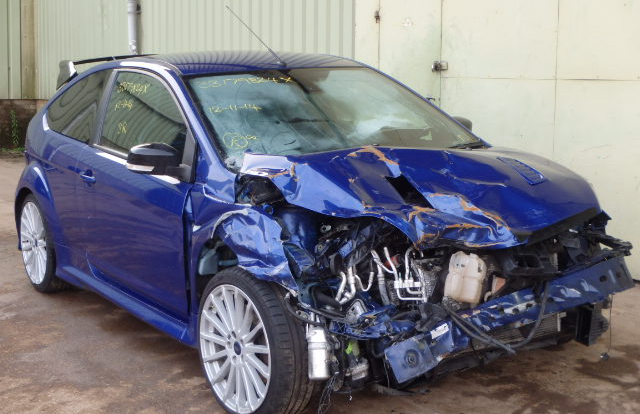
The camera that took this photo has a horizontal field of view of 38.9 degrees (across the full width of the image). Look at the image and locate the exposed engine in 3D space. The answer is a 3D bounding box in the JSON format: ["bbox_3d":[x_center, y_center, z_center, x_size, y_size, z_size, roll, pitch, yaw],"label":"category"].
[{"bbox_3d":[0.539,0.272,3.799,1.420,0.620,0.820,-8,12,-33],"label":"exposed engine"}]

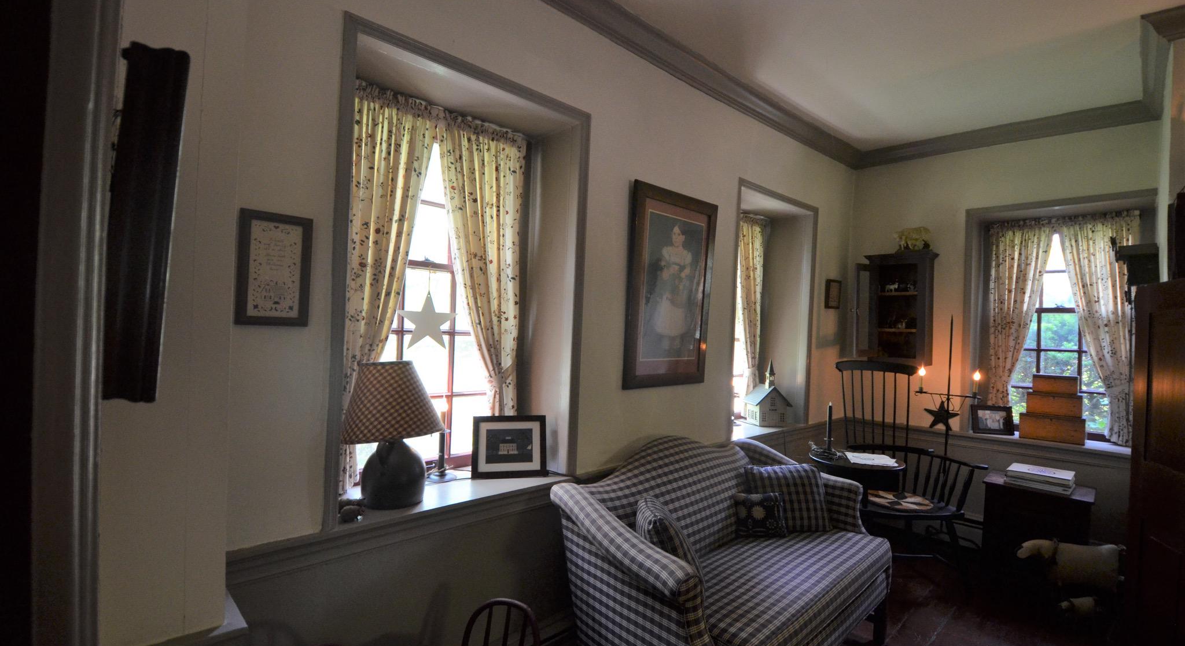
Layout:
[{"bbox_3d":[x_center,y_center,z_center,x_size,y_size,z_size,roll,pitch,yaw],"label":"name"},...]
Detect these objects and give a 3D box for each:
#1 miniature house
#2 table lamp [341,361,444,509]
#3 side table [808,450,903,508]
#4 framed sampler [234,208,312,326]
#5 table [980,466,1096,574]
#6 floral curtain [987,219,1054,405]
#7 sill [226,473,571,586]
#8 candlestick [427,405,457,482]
[{"bbox_3d":[1.184,0.476,3.316,0.231,0.411,0.156,2,0,-12],"label":"miniature house"},{"bbox_3d":[-0.691,0.376,1.729,0.347,0.471,0.347,2,-1,-40],"label":"table lamp"},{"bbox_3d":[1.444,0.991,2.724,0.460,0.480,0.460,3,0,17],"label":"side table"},{"bbox_3d":[-0.873,-0.148,1.360,0.169,0.307,0.022,2,-1,-40],"label":"framed sampler"},{"bbox_3d":[2.530,1.216,2.802,0.450,0.594,0.331,2,-1,39],"label":"table"},{"bbox_3d":[2.875,0.023,3.335,0.340,1.406,0.081,2,-1,41],"label":"floral curtain"},{"bbox_3d":[-0.622,0.667,1.808,1.188,0.100,0.362,2,-1,-40],"label":"sill"},{"bbox_3d":[-0.597,0.467,1.974,0.116,0.300,0.116,2,-1,-40],"label":"candlestick"}]

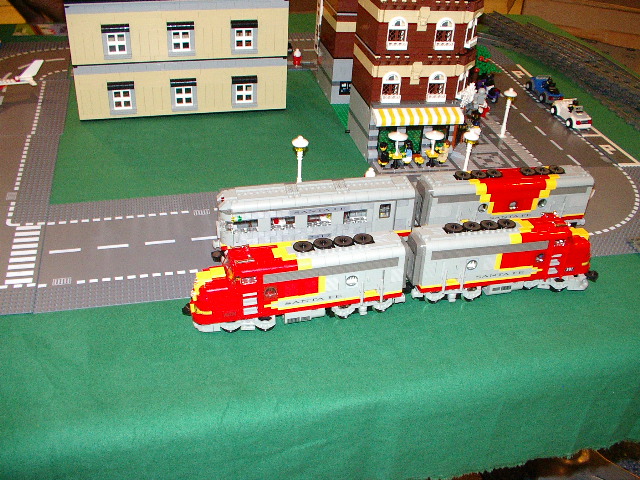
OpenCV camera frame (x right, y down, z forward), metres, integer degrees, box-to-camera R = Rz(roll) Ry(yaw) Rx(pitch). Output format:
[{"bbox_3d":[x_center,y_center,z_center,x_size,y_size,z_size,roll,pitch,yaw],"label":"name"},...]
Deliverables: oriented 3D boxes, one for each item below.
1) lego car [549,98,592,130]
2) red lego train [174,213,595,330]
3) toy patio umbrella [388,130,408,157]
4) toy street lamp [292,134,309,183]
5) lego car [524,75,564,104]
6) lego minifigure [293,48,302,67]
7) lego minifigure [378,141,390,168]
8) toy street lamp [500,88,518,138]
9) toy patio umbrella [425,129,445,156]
[{"bbox_3d":[0.512,-0.259,1.408,0.042,0.040,0.090,-5,35,-13],"label":"lego car"},{"bbox_3d":[0.110,0.031,0.888,0.560,0.104,0.053,-6,36,-14],"label":"red lego train"},{"bbox_3d":[0.131,-0.162,1.180,0.033,0.045,0.033,-5,35,-13],"label":"toy patio umbrella"},{"bbox_3d":[-0.031,-0.121,1.101,0.025,0.094,0.025,-5,35,-13],"label":"toy street lamp"},{"bbox_3d":[0.488,-0.330,1.510,0.042,0.040,0.091,-4,35,-11],"label":"lego car"},{"bbox_3d":[-0.050,-0.406,1.567,0.023,0.042,0.015,-5,35,-13],"label":"lego minifigure"},{"bbox_3d":[0.109,-0.144,1.187,0.022,0.038,0.024,15,36,16],"label":"lego minifigure"},{"bbox_3d":[0.348,-0.236,1.306,0.025,0.095,0.025,-5,35,-13],"label":"toy street lamp"},{"bbox_3d":[0.193,-0.164,1.192,0.033,0.045,0.033,-5,35,-13],"label":"toy patio umbrella"}]

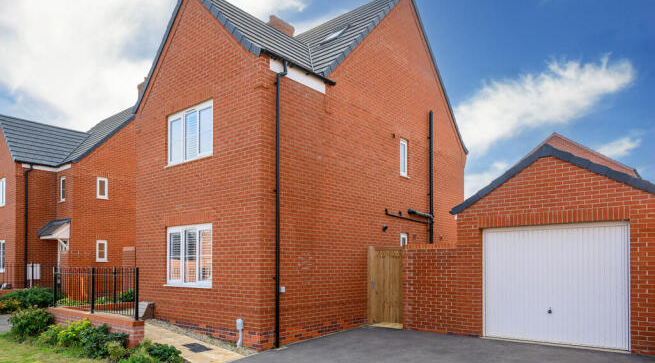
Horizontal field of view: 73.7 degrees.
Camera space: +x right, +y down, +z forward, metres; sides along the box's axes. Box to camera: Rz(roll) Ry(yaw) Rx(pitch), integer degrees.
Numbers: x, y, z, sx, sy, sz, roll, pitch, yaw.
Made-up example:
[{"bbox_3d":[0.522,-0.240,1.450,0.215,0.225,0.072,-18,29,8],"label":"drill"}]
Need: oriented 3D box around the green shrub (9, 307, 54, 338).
[{"bbox_3d":[-6.541,3.116,9.650,1.000,0.620,0.950,-4,-6,39],"label":"green shrub"}]

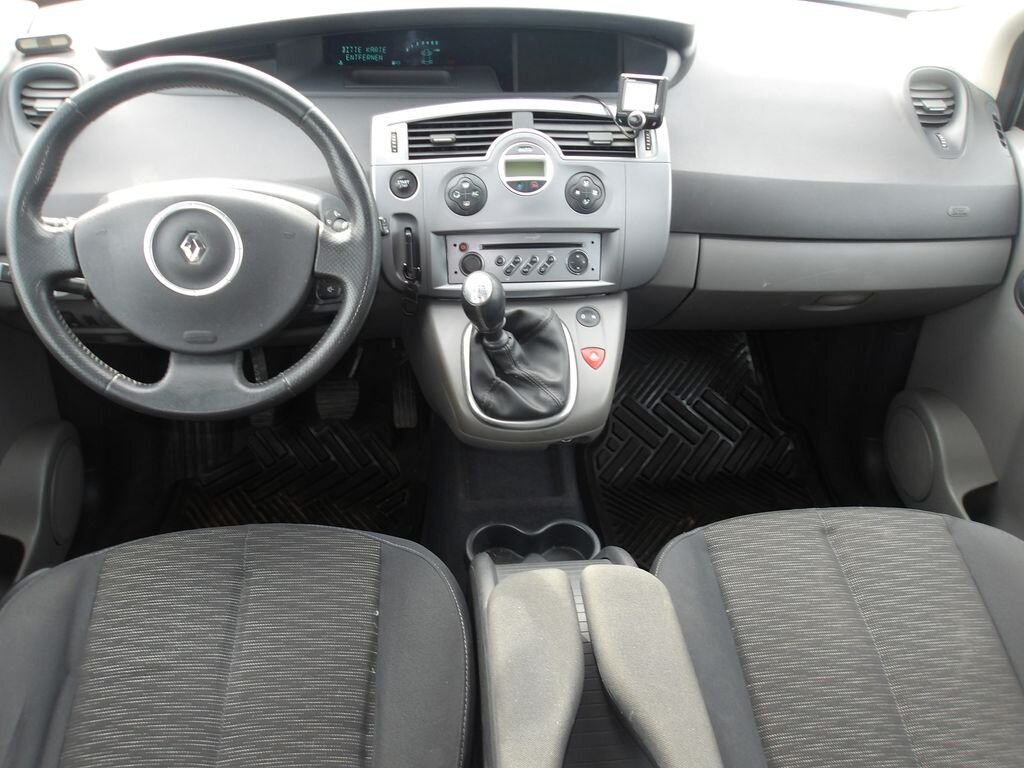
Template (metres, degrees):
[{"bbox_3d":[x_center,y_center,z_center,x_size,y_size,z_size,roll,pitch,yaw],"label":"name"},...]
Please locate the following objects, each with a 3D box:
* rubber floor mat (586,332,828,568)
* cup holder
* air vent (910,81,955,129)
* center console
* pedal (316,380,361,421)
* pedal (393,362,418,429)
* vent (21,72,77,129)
[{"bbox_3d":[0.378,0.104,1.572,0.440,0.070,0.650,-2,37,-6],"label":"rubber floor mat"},{"bbox_3d":[0.028,0.222,0.992,0.170,0.055,0.090,-2,32,-6],"label":"cup holder"},{"bbox_3d":[0.576,-0.388,1.104,0.070,0.066,0.037,-2,20,-6],"label":"air vent"},{"bbox_3d":[0.019,-0.134,0.961,0.365,0.350,0.270,-2,32,-6],"label":"center console"},{"bbox_3d":[-0.311,0.029,1.430,0.077,0.068,0.030,-2,-6,-6],"label":"pedal"},{"bbox_3d":[-0.195,0.021,1.460,0.046,0.122,0.030,-2,-6,-6],"label":"pedal"},{"bbox_3d":[-0.566,-0.352,0.990,0.070,0.066,0.037,-2,20,-6],"label":"vent"}]

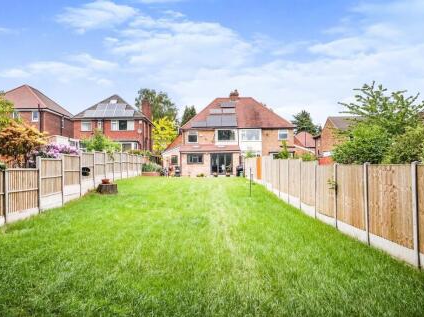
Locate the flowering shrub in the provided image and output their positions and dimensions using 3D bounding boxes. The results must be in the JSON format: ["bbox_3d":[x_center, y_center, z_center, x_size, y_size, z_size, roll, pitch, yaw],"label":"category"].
[{"bbox_3d":[-7.400,0.400,16.800,2.300,2.300,2.000,0,0,0],"label":"flowering shrub"}]

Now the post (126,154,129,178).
[{"bbox_3d":[-5.710,0.540,24.300,0.100,1.680,0.100,0,0,-1],"label":"post"}]

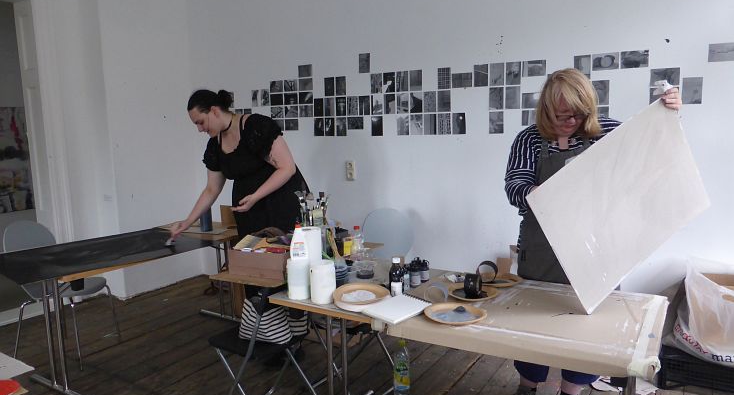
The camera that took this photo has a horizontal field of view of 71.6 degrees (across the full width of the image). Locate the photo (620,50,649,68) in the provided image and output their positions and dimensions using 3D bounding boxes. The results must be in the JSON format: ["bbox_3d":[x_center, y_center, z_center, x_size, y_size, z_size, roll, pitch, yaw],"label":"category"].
[{"bbox_3d":[1.613,-0.829,3.060,0.150,0.100,0.006,4,9,31],"label":"photo"}]

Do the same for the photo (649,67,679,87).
[{"bbox_3d":[1.729,-0.692,2.948,0.150,0.100,0.005,4,9,33],"label":"photo"}]

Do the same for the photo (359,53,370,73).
[{"bbox_3d":[-0.016,-1.032,3.925,0.099,0.146,0.006,4,9,33],"label":"photo"}]

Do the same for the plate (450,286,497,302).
[{"bbox_3d":[0.461,0.424,2.206,0.219,0.025,0.219,-1,8,0],"label":"plate"}]

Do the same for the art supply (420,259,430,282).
[{"bbox_3d":[0.268,0.339,2.355,0.042,0.102,0.042,0,8,6],"label":"art supply"}]

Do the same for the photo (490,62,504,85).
[{"bbox_3d":[0.891,-0.839,3.482,0.100,0.150,0.005,4,9,33],"label":"photo"}]

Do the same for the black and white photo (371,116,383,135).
[{"bbox_3d":[0.081,-0.537,3.853,0.096,0.145,0.004,4,9,33],"label":"black and white photo"}]

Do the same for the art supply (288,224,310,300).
[{"bbox_3d":[-0.298,0.277,2.244,0.095,0.300,0.095,-2,8,-6],"label":"art supply"}]

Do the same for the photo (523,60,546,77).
[{"bbox_3d":[1.118,-0.857,3.395,0.151,0.101,0.010,4,8,32],"label":"photo"}]

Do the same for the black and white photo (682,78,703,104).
[{"bbox_3d":[1.795,-0.585,2.804,0.099,0.146,0.006,4,9,33],"label":"black and white photo"}]

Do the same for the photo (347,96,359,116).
[{"bbox_3d":[-0.107,-0.707,3.952,0.096,0.145,0.004,4,9,33],"label":"photo"}]

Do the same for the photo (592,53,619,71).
[{"bbox_3d":[1.458,-0.827,3.108,0.150,0.100,0.005,4,9,33],"label":"photo"}]

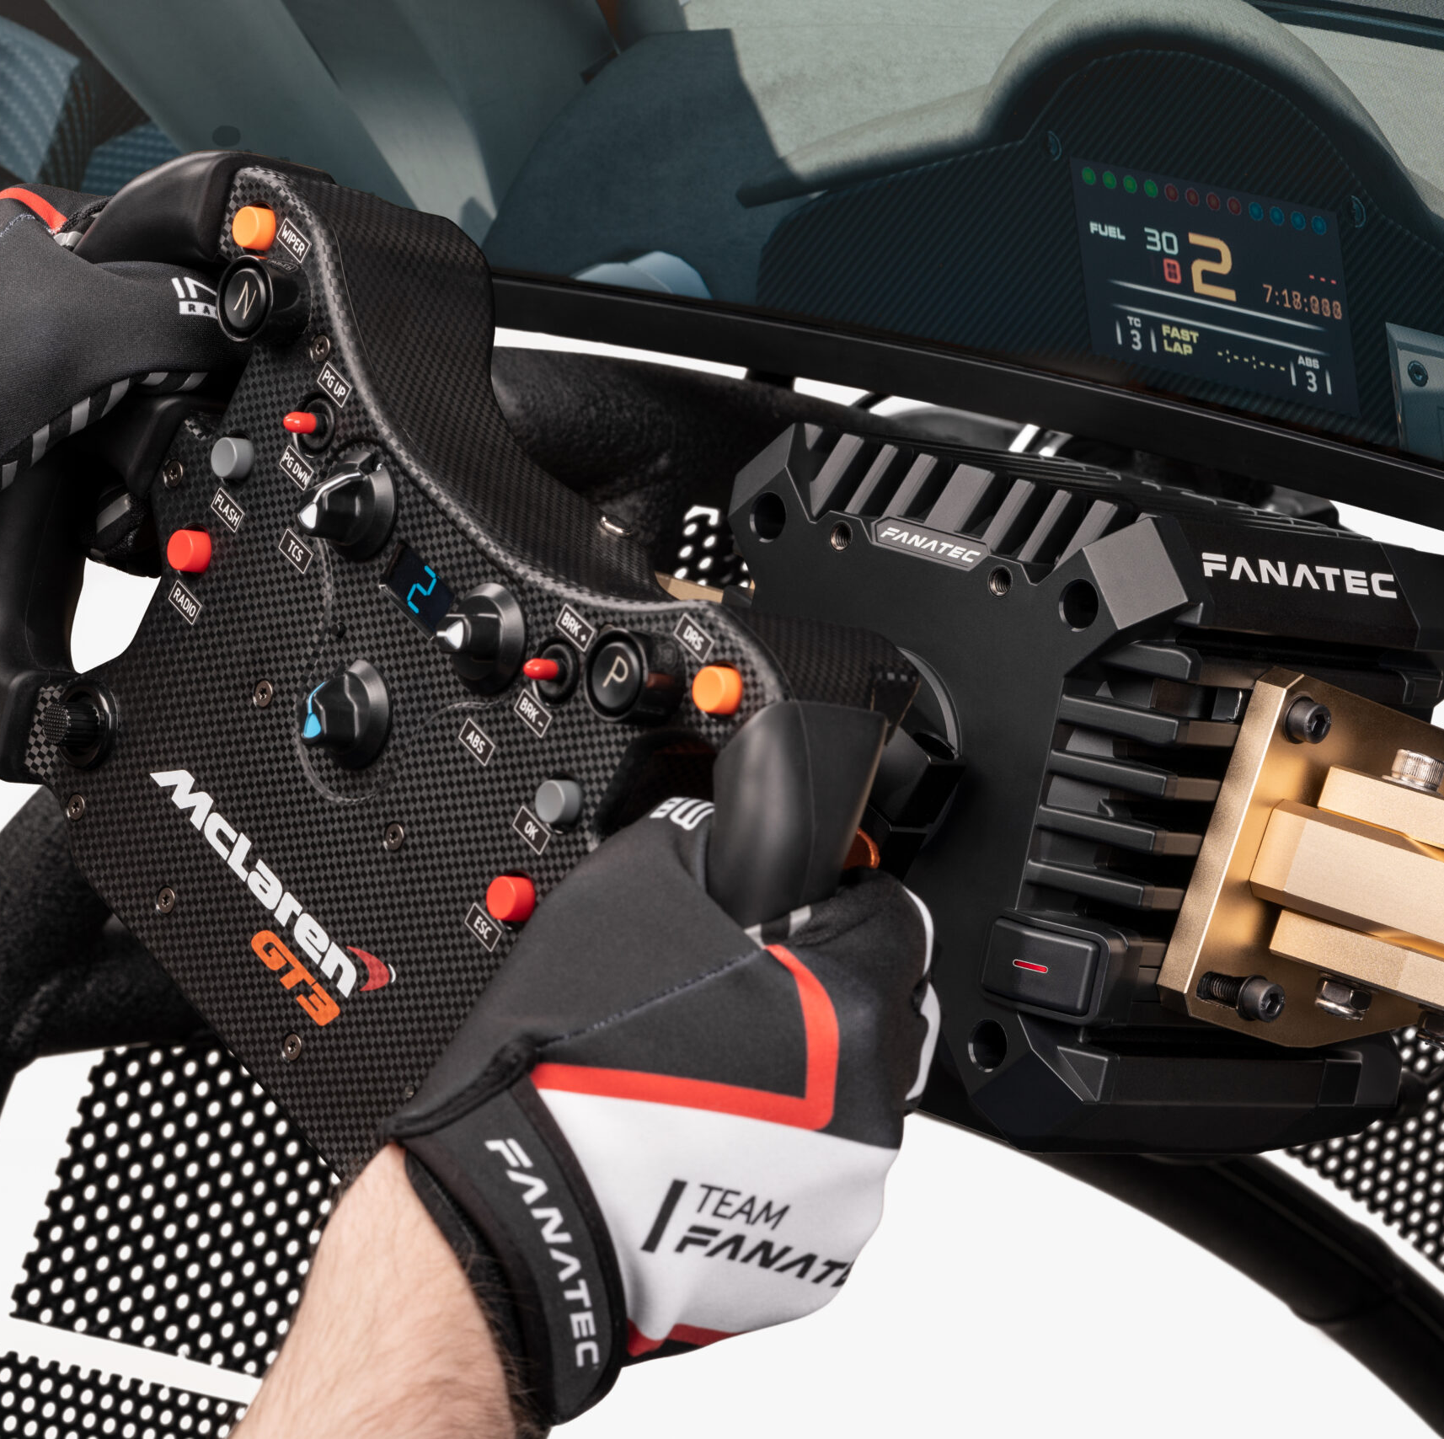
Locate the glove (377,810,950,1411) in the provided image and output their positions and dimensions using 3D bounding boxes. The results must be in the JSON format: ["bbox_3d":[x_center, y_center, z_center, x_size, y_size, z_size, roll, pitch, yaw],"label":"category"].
[{"bbox_3d":[-0.009,0.075,1.066,0.085,0.107,0.145,32,32,14],"label":"glove"}]

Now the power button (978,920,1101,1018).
[{"bbox_3d":[0.074,0.058,1.247,0.026,0.017,0.008,13,7,17],"label":"power button"}]

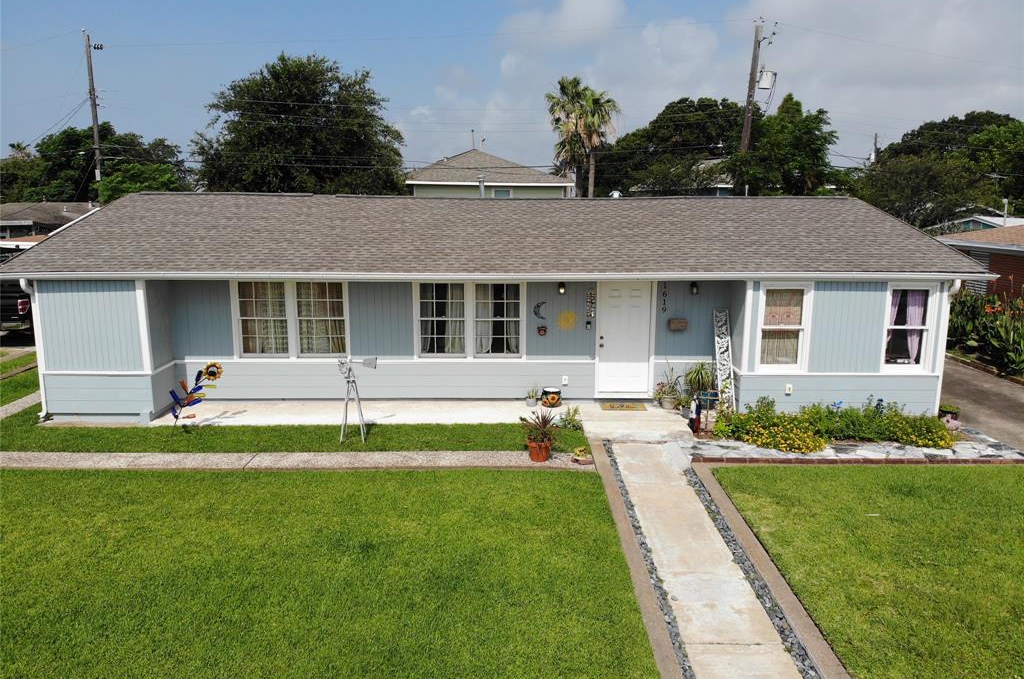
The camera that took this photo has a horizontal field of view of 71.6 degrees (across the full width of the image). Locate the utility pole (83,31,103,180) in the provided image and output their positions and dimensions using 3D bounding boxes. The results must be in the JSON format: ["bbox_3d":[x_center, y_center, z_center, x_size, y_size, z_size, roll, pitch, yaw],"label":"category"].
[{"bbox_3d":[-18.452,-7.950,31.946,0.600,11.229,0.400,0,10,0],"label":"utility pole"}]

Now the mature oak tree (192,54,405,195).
[{"bbox_3d":[-12.061,-9.963,40.780,11.948,12.049,11.500,0,10,0],"label":"mature oak tree"}]

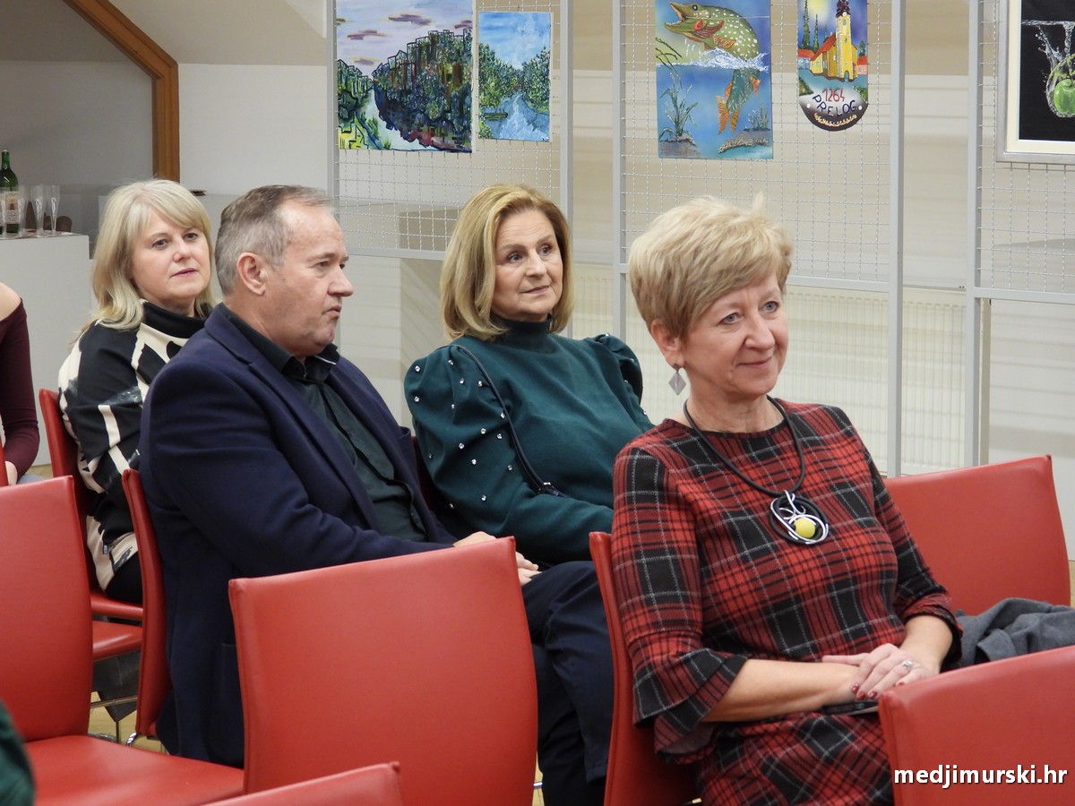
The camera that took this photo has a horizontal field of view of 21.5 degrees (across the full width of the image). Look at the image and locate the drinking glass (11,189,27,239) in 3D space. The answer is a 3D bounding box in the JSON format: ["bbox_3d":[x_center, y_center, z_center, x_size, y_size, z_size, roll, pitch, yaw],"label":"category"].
[{"bbox_3d":[-1.796,-0.657,9.800,0.047,0.178,0.047,0,7,0],"label":"drinking glass"}]

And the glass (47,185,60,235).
[{"bbox_3d":[-1.700,-0.676,9.920,0.047,0.178,0.047,0,7,0],"label":"glass"}]

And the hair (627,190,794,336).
[{"bbox_3d":[0.228,-0.180,3.740,0.190,0.185,0.215,-10,11,-28],"label":"hair"}]

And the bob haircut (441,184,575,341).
[{"bbox_3d":[-0.048,-0.232,4.670,0.210,0.250,0.210,-12,12,-33],"label":"bob haircut"}]

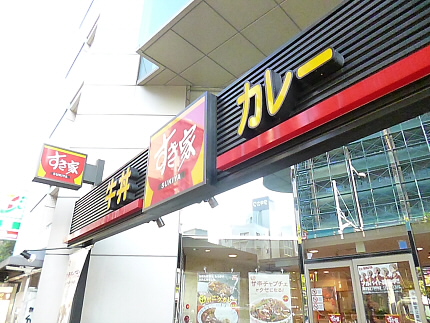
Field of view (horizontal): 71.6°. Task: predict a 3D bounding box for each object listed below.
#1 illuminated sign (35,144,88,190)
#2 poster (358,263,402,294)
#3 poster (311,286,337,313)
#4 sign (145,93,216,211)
[{"bbox_3d":[-2.791,0.116,5.398,0.750,0.620,0.230,18,-29,-35],"label":"illuminated sign"},{"bbox_3d":[2.859,2.035,5.152,0.020,0.450,0.640,21,-31,-40],"label":"poster"},{"bbox_3d":[2.097,2.660,5.738,0.020,0.410,0.480,21,-31,-40],"label":"poster"},{"bbox_3d":[-0.373,-0.044,3.067,0.120,0.930,1.140,18,-29,-35],"label":"sign"}]

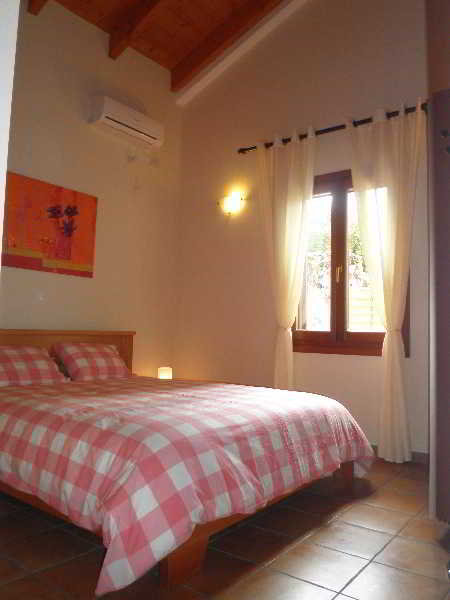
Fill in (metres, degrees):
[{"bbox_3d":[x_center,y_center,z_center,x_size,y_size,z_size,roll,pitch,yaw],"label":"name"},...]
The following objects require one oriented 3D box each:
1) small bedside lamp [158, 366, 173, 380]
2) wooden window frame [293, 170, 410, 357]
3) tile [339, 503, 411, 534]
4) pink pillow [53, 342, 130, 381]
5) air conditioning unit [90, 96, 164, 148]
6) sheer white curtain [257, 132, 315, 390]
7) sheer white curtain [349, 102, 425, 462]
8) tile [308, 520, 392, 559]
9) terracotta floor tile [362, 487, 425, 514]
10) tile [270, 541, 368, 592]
[{"bbox_3d":[-0.596,0.749,4.520,0.135,0.153,0.135,-2,-5,40],"label":"small bedside lamp"},{"bbox_3d":[0.994,-0.312,3.799,1.117,1.525,0.095,-2,-5,40],"label":"wooden window frame"},{"bbox_3d":[0.785,1.121,2.309,0.305,0.012,0.305,-2,-5,40],"label":"tile"},{"bbox_3d":[-1.154,0.523,3.911,0.627,0.400,0.160,6,-46,-50],"label":"pink pillow"},{"bbox_3d":[-0.944,-1.713,4.439,0.209,0.231,0.734,-2,-5,40],"label":"air conditioning unit"},{"bbox_3d":[0.511,-0.134,4.048,0.621,2.703,0.133,-2,-5,40],"label":"sheer white curtain"},{"bbox_3d":[1.226,-0.143,3.457,0.589,2.680,0.133,-2,-5,40],"label":"sheer white curtain"},{"bbox_3d":[0.591,1.102,2.076,0.305,0.012,0.305,-2,-5,40],"label":"tile"},{"bbox_3d":[0.986,1.142,2.554,0.305,0.012,0.305,-2,-5,40],"label":"terracotta floor tile"},{"bbox_3d":[0.397,1.083,1.845,0.305,0.012,0.305,-2,-5,40],"label":"tile"}]

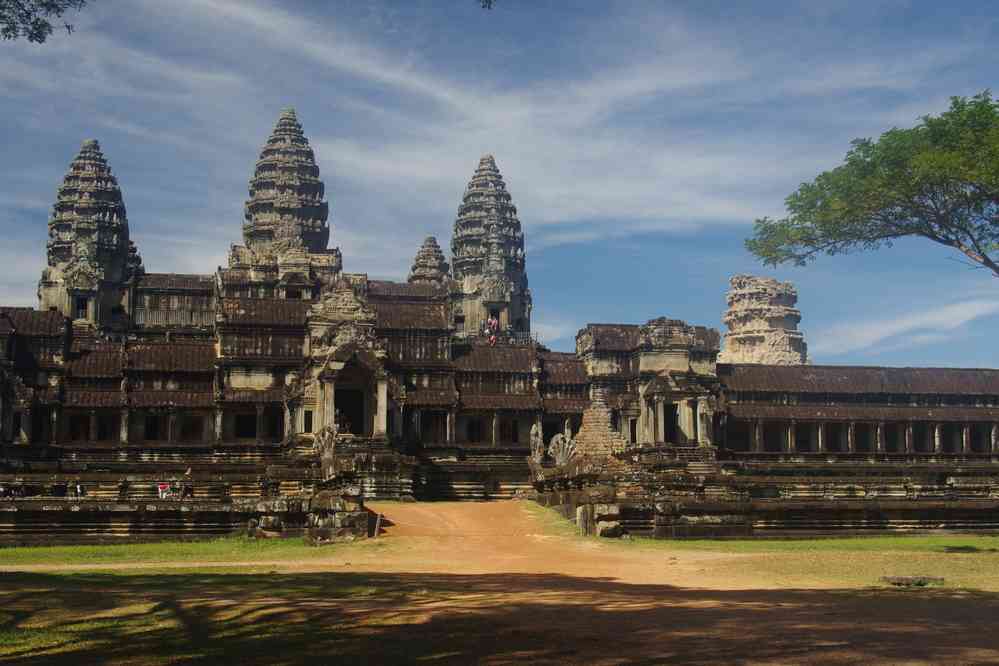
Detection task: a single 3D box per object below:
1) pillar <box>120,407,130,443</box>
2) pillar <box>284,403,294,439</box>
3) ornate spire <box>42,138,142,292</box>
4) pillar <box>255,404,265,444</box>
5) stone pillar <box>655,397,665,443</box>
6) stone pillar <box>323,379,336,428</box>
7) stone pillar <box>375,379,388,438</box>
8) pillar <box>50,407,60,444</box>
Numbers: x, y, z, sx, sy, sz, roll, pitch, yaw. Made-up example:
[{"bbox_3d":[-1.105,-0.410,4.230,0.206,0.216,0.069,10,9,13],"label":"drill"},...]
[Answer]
[{"bbox_3d":[-23.787,5.947,86.472,0.530,2.281,0.530,1,-8,-11],"label":"pillar"},{"bbox_3d":[-15.390,6.431,99.403,0.650,3.000,0.650,1,-8,-12],"label":"pillar"},{"bbox_3d":[-49.446,-13.797,164.379,9.300,19.960,9.300,1,-8,-12],"label":"ornate spire"},{"bbox_3d":[-15.532,5.869,88.173,0.520,2.715,0.520,1,-8,-11],"label":"pillar"},{"bbox_3d":[10.001,5.390,84.717,0.470,2.860,0.470,1,-8,-11],"label":"stone pillar"},{"bbox_3d":[-11.286,4.941,90.263,0.800,3.860,0.800,1,-8,-12],"label":"stone pillar"},{"bbox_3d":[-7.017,4.430,80.844,0.620,3.440,0.620,1,-8,-11],"label":"stone pillar"},{"bbox_3d":[-32.134,6.692,98.401,0.600,2.750,0.600,1,-8,-12],"label":"pillar"}]

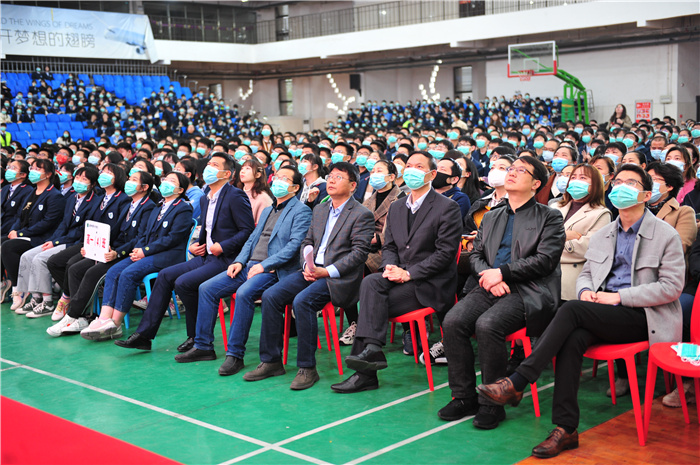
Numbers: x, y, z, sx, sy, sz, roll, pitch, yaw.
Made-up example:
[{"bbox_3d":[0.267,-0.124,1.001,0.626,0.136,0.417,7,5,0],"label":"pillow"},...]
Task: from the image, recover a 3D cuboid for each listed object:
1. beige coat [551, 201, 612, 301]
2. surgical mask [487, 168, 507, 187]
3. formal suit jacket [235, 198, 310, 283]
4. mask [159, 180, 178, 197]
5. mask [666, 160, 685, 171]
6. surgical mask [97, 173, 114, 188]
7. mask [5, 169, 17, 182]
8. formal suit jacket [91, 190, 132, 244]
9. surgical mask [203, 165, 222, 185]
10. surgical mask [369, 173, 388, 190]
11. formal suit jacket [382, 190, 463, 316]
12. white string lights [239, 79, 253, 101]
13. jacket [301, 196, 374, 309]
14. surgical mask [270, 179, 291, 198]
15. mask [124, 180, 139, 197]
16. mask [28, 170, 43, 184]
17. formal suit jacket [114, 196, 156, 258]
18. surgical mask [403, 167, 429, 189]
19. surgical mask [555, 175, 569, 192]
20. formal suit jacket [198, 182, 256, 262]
[{"bbox_3d":[1.406,0.125,5.651,0.470,0.680,0.420,3,8,34],"label":"beige coat"},{"bbox_3d":[0.966,-0.360,6.105,0.145,0.120,0.090,3,-10,39],"label":"surgical mask"},{"bbox_3d":[-0.496,0.061,6.238,0.520,0.610,0.460,5,9,44],"label":"formal suit jacket"},{"bbox_3d":[-1.359,-0.326,6.954,0.135,0.125,0.085,3,-4,36],"label":"mask"},{"bbox_3d":[2.534,-0.511,7.250,0.135,0.125,0.085,4,4,44],"label":"mask"},{"bbox_3d":[-2.038,-0.433,7.769,0.140,0.120,0.085,2,-9,31],"label":"surgical mask"},{"bbox_3d":[-3.279,-0.551,9.010,0.140,0.120,0.085,2,-7,33],"label":"mask"},{"bbox_3d":[-1.949,-0.046,7.694,0.450,0.570,0.400,4,9,44],"label":"formal suit jacket"},{"bbox_3d":[-0.973,-0.408,6.595,0.090,0.135,0.135,9,-3,-44],"label":"surgical mask"},{"bbox_3d":[0.203,-0.364,6.649,0.145,0.120,0.100,5,-3,44],"label":"surgical mask"},{"bbox_3d":[0.423,0.117,5.437,0.500,0.700,0.420,4,5,41],"label":"formal suit jacket"},{"bbox_3d":[-4.484,-6.136,40.000,0.580,0.930,0.450,-2,6,0],"label":"white string lights"},{"bbox_3d":[-0.080,0.127,5.930,0.480,0.670,0.410,4,4,41],"label":"jacket"},{"bbox_3d":[-0.436,-0.278,6.021,0.150,0.125,0.100,5,-1,44],"label":"surgical mask"},{"bbox_3d":[-1.690,-0.341,7.226,0.140,0.115,0.100,5,-3,44],"label":"mask"},{"bbox_3d":[-2.837,-0.496,8.409,0.135,0.125,0.085,3,-4,39],"label":"mask"},{"bbox_3d":[-1.714,0.003,7.423,0.440,0.580,0.450,5,9,44],"label":"formal suit jacket"},{"bbox_3d":[0.370,-0.305,5.304,0.140,0.130,0.090,4,-3,42],"label":"surgical mask"},{"bbox_3d":[1.531,-0.350,6.653,0.145,0.120,0.100,3,0,36],"label":"surgical mask"},{"bbox_3d":[-0.883,-0.057,6.663,0.450,0.630,0.380,4,6,42],"label":"formal suit jacket"}]

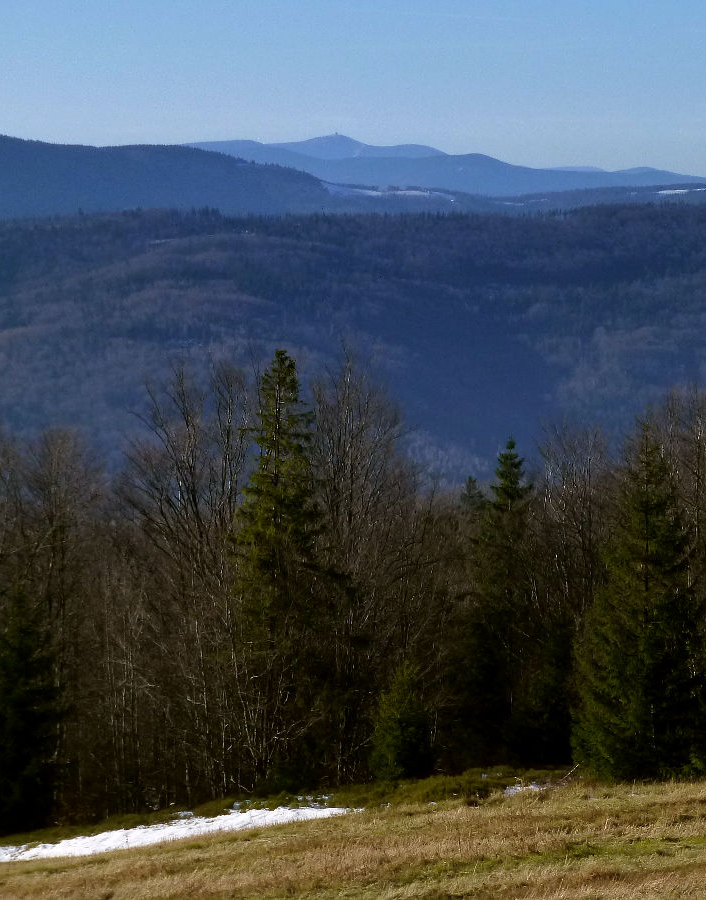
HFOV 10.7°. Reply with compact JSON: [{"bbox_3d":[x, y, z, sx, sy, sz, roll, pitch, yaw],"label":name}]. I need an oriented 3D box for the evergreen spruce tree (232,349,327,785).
[{"bbox_3d":[-2.223,3.683,117.495,3.120,13.690,3.120,0,4,0],"label":"evergreen spruce tree"}]

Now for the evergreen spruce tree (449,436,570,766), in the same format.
[{"bbox_3d":[5.004,4.957,121.606,4.070,10.680,3.660,0,4,0],"label":"evergreen spruce tree"}]

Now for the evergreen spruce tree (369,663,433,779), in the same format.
[{"bbox_3d":[1.414,8.286,114.864,1.950,3.680,1.950,0,4,0],"label":"evergreen spruce tree"}]

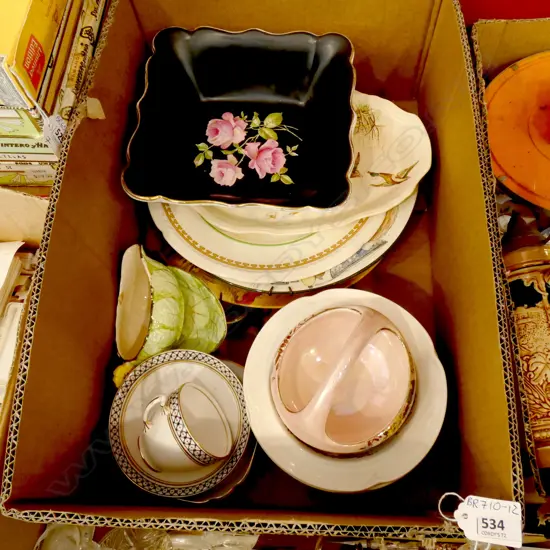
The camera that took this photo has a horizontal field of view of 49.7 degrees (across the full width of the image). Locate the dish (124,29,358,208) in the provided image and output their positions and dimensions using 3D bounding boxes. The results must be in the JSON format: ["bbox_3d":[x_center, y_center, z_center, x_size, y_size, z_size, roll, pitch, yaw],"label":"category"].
[{"bbox_3d":[-0.029,-0.147,0.594,0.205,0.055,0.203,3,66,2],"label":"dish"}]

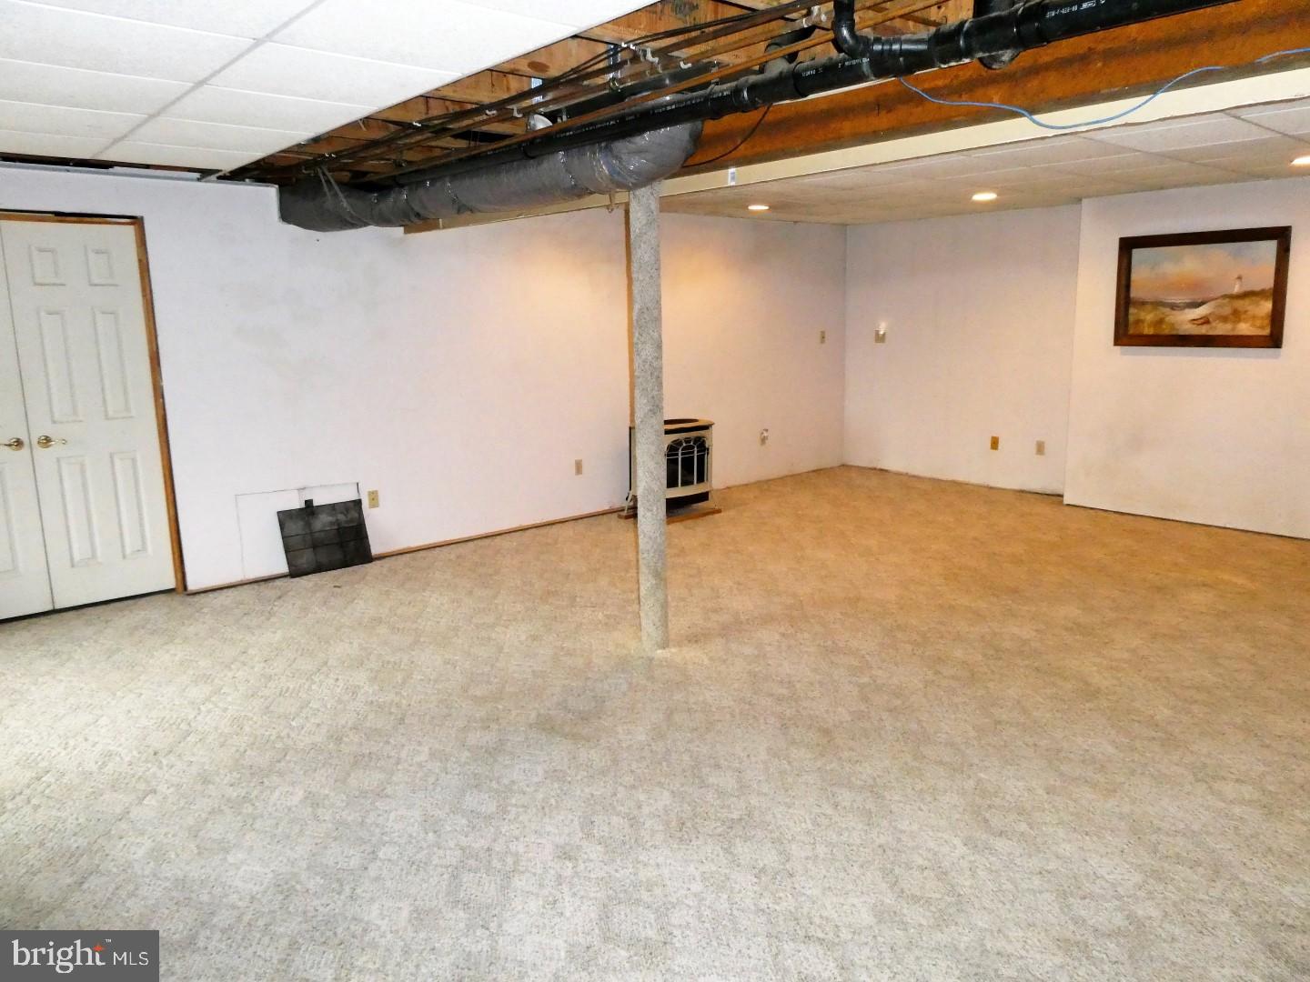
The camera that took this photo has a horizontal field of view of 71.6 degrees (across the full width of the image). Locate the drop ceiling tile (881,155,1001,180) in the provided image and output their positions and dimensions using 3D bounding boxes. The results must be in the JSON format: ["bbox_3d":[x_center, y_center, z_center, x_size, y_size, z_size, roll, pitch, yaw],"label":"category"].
[{"bbox_3d":[1.650,-1.788,5.017,0.605,0.020,0.605,-11,15,-39],"label":"drop ceiling tile"}]

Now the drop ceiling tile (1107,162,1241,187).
[{"bbox_3d":[2.979,-1.882,5.358,0.605,0.020,0.605,-11,15,-39],"label":"drop ceiling tile"}]

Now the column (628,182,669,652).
[{"bbox_3d":[-0.021,-0.295,4.115,0.122,2.130,0.122,-11,15,-39],"label":"column"}]

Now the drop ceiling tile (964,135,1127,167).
[{"bbox_3d":[2.039,-1.704,4.571,0.605,0.020,0.605,-11,15,-39],"label":"drop ceiling tile"}]

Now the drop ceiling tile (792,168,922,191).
[{"bbox_3d":[1.262,-1.873,5.462,0.605,0.020,0.605,-11,15,-39],"label":"drop ceiling tile"}]

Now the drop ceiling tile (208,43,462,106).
[{"bbox_3d":[-1.012,-1.298,2.843,0.605,0.020,0.605,-11,15,-39],"label":"drop ceiling tile"}]

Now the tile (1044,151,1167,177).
[{"bbox_3d":[2.509,-1.793,4.965,0.605,0.020,0.605,-11,15,-39],"label":"tile"}]

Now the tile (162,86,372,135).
[{"bbox_3d":[-1.407,-1.383,3.296,0.605,0.020,0.605,-11,15,-39],"label":"tile"}]

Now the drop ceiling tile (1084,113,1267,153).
[{"bbox_3d":[2.427,-1.620,4.126,0.605,0.020,0.605,-11,15,-39],"label":"drop ceiling tile"}]

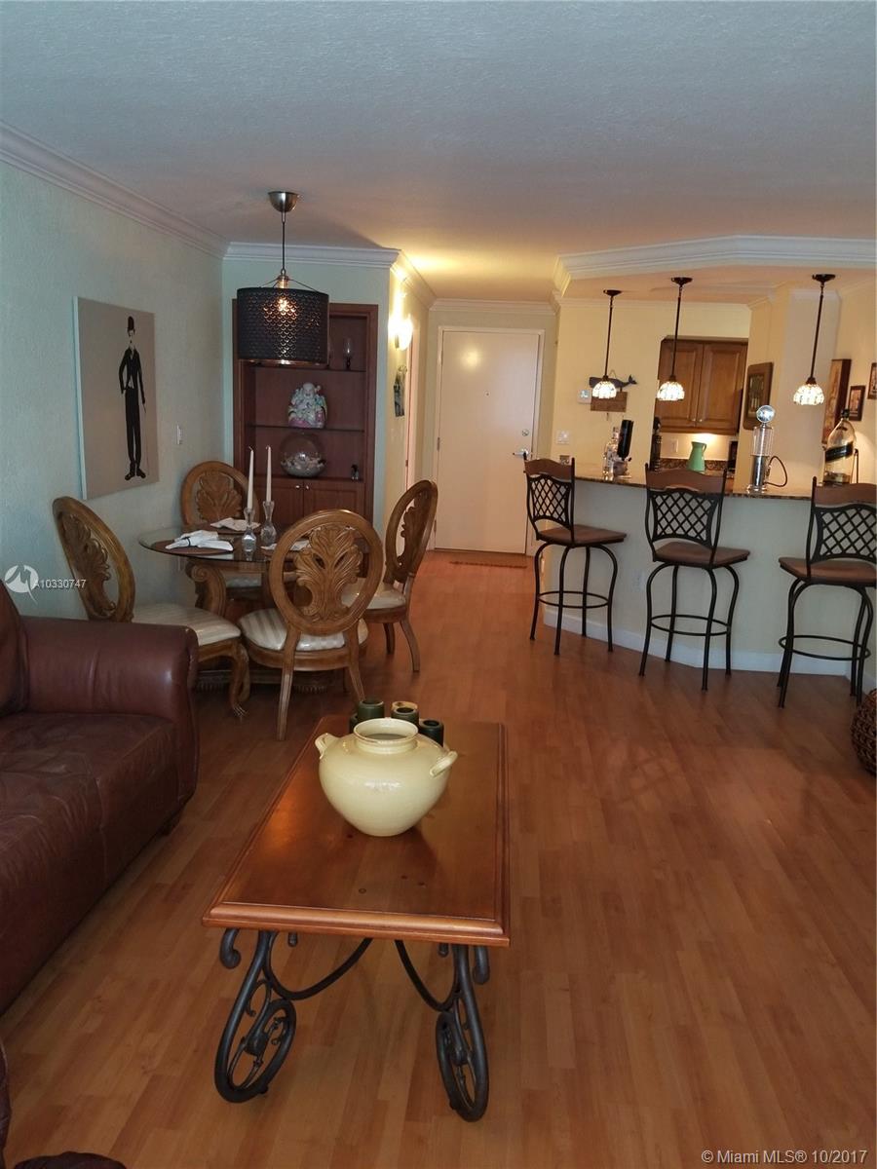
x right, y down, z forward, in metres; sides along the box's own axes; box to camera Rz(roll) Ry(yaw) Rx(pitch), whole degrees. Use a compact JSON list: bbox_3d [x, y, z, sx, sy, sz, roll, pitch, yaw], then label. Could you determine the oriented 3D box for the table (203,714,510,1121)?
[{"bbox_3d":[-0.139,0.818,2.507,0.660,0.475,1.240,3,12,4],"label":"table"}]

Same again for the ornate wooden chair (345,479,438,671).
[{"bbox_3d":[-0.429,-0.055,5.105,0.700,1.090,0.580,-3,14,-24],"label":"ornate wooden chair"}]

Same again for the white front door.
[{"bbox_3d":[0.466,-1.391,8.713,0.935,2.160,0.050,3,12,4],"label":"white front door"}]

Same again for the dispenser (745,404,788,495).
[{"bbox_3d":[1.974,-0.816,5.282,0.250,0.540,0.150,3,13,3],"label":"dispenser"}]

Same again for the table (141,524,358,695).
[{"bbox_3d":[-1.009,0.119,4.971,1.240,0.760,1.240,3,13,3],"label":"table"}]

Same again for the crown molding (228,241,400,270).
[{"bbox_3d":[-0.786,-2.040,5.442,1.120,0.100,0.080,3,13,1],"label":"crown molding"}]

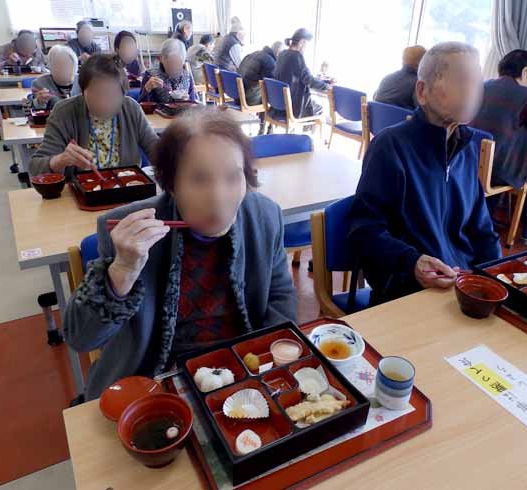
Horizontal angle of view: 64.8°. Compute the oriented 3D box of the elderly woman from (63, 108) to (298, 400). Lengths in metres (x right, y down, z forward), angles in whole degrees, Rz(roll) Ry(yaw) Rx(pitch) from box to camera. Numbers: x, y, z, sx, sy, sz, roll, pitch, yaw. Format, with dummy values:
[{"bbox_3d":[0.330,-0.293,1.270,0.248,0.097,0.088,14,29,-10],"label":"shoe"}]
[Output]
[{"bbox_3d":[-0.169,0.270,1.057,0.520,1.170,0.660,-14,32,-26],"label":"elderly woman"}]

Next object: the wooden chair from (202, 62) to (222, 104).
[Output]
[{"bbox_3d":[-0.482,-1.996,5.597,0.540,0.785,0.505,-16,34,-31],"label":"wooden chair"}]

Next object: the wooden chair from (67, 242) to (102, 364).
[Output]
[{"bbox_3d":[-0.218,0.381,1.246,0.490,0.790,0.540,-14,32,-26],"label":"wooden chair"}]

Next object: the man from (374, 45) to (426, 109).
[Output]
[{"bbox_3d":[1.156,-0.896,3.236,0.680,1.170,0.500,-10,31,-21],"label":"man"}]

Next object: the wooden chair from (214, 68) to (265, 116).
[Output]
[{"bbox_3d":[-0.201,-1.689,5.055,0.540,0.785,0.505,-16,34,-31],"label":"wooden chair"}]

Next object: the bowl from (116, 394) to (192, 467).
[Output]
[{"bbox_3d":[-0.173,0.310,0.674,0.113,0.069,0.113,1,29,-1],"label":"bowl"}]

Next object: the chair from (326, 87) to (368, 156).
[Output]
[{"bbox_3d":[0.908,-1.039,3.878,0.540,0.790,0.490,-14,32,-26],"label":"chair"}]

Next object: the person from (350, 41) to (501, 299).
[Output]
[{"bbox_3d":[0.535,0.072,1.332,0.560,1.280,0.680,-9,31,-21],"label":"person"}]

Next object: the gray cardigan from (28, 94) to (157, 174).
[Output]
[{"bbox_3d":[-0.712,-0.377,1.787,0.520,0.550,0.380,-12,32,-26],"label":"gray cardigan"}]

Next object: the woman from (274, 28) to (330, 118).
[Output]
[{"bbox_3d":[0.399,-1.585,4.410,0.720,1.260,0.460,-15,33,-29],"label":"woman"}]

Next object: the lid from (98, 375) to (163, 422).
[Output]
[{"bbox_3d":[-0.236,0.275,0.744,0.104,0.028,0.104,2,28,-1],"label":"lid"}]

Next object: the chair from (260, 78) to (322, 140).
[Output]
[{"bbox_3d":[0.316,-1.241,4.216,0.540,0.790,0.490,-14,32,-26],"label":"chair"}]

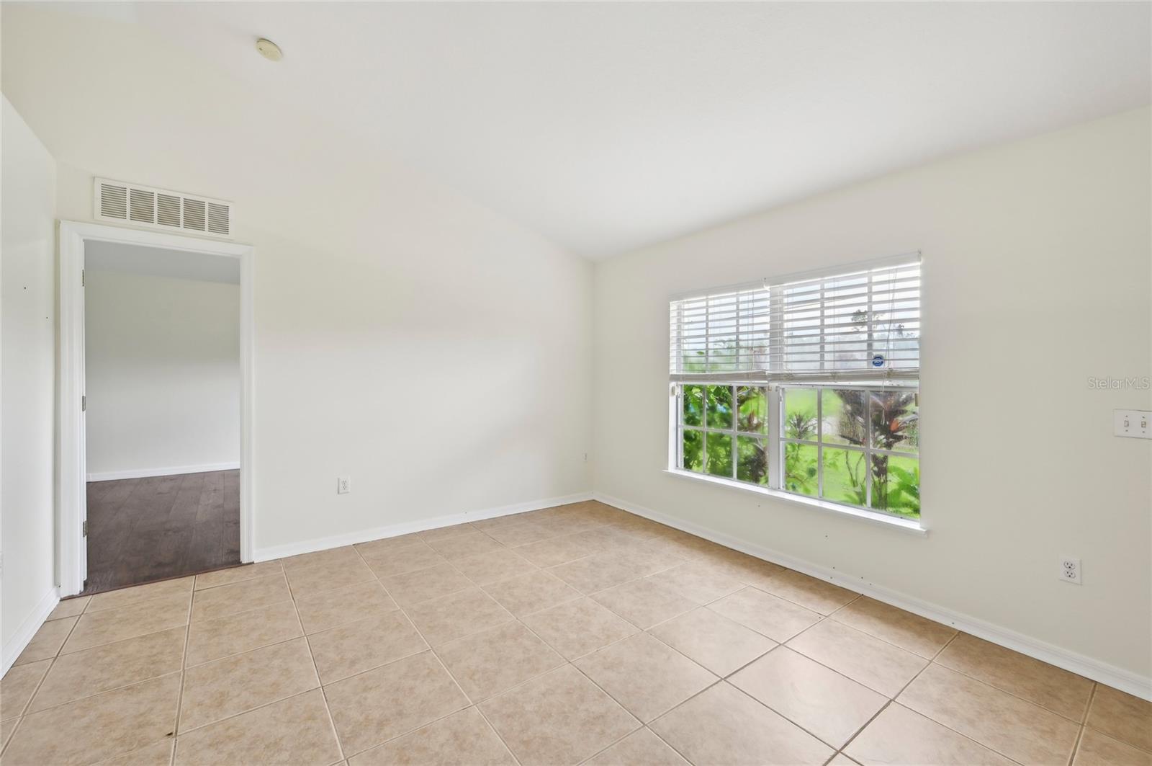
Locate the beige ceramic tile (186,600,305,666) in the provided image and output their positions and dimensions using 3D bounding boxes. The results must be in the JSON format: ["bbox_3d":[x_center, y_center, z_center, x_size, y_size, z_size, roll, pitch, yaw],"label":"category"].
[{"bbox_3d":[-1.647,1.242,2.235,0.448,0.010,0.450,0,0,-36],"label":"beige ceramic tile"}]

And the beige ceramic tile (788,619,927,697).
[{"bbox_3d":[1.292,1.248,2.076,0.450,0.010,0.450,1,-1,-36],"label":"beige ceramic tile"}]

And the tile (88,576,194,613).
[{"bbox_3d":[-2.509,1.225,2.598,0.450,0.010,0.280,1,-1,-36],"label":"tile"}]

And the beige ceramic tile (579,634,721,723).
[{"bbox_3d":[0.293,1.240,1.921,0.450,0.010,0.450,1,-1,-36],"label":"beige ceramic tile"}]

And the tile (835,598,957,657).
[{"bbox_3d":[1.646,1.255,2.326,0.435,0.010,0.452,0,0,-36],"label":"tile"}]

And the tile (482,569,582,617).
[{"bbox_3d":[-0.257,1.241,2.656,0.450,0.010,0.450,1,-1,-36],"label":"tile"}]

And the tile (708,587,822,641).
[{"bbox_3d":[1.025,1.253,2.448,0.448,0.011,0.448,1,0,-37],"label":"tile"}]

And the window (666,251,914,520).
[{"bbox_3d":[1.358,0.025,3.155,0.120,1.475,1.810,0,0,-35],"label":"window"}]

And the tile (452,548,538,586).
[{"bbox_3d":[-0.531,1.242,3.028,0.450,0.010,0.450,1,-1,-36],"label":"tile"}]

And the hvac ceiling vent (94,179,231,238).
[{"bbox_3d":[-2.549,-1.077,2.801,0.652,0.250,0.025,1,-1,-35],"label":"hvac ceiling vent"}]

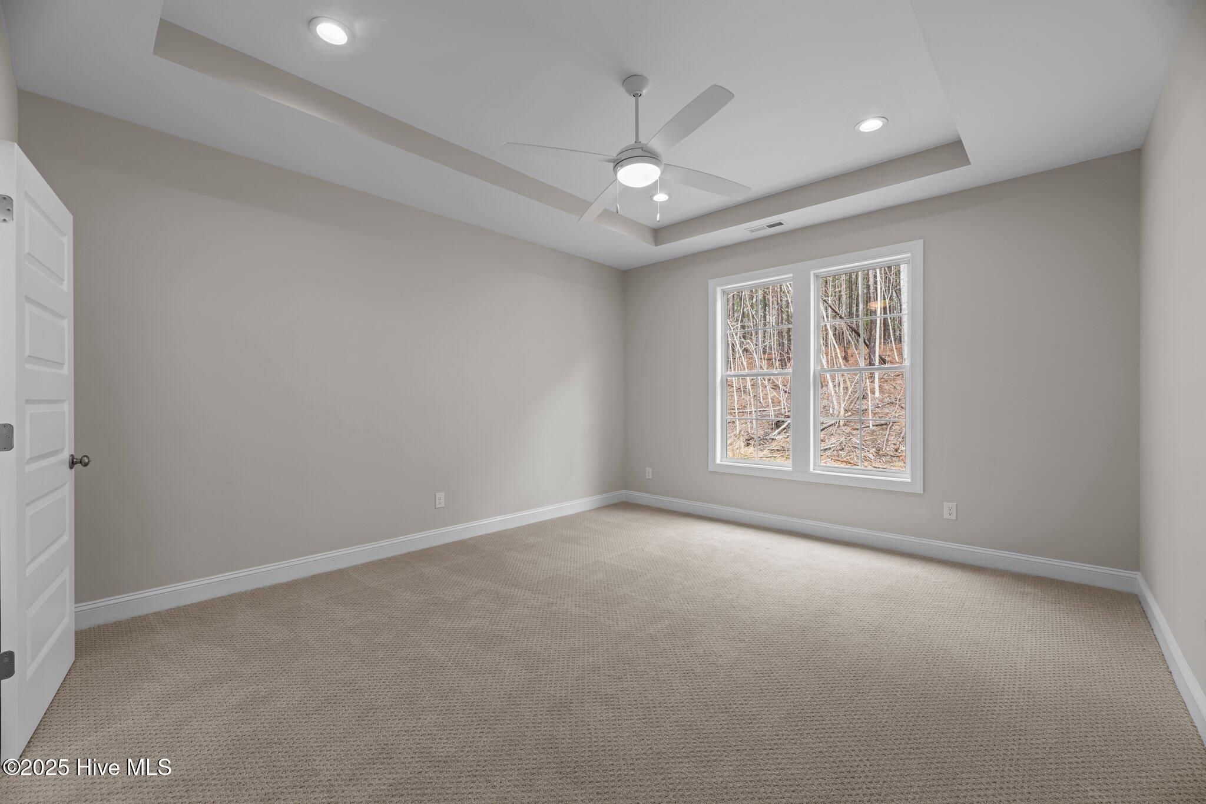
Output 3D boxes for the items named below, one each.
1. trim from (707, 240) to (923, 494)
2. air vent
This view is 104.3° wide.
[{"bbox_3d":[1.804,-0.271,4.255,1.850,1.955,0.080,0,1,42],"label":"trim"},{"bbox_3d":[1.454,-1.546,4.166,0.350,0.022,0.148,0,1,42],"label":"air vent"}]

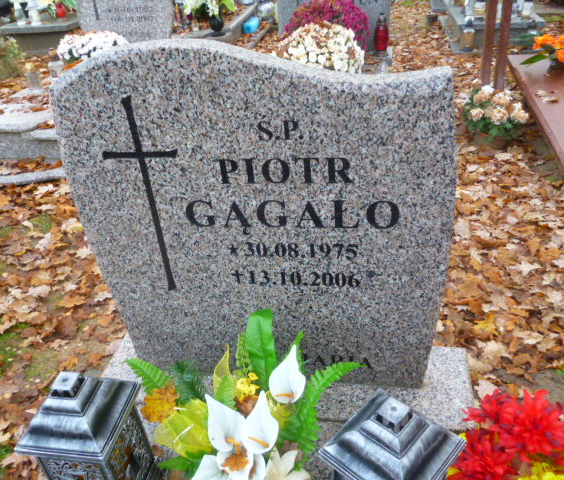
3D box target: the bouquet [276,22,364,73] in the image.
[{"bbox_3d":[0.205,-0.969,2.750,0.430,0.320,0.390,2,34,13],"label":"bouquet"}]

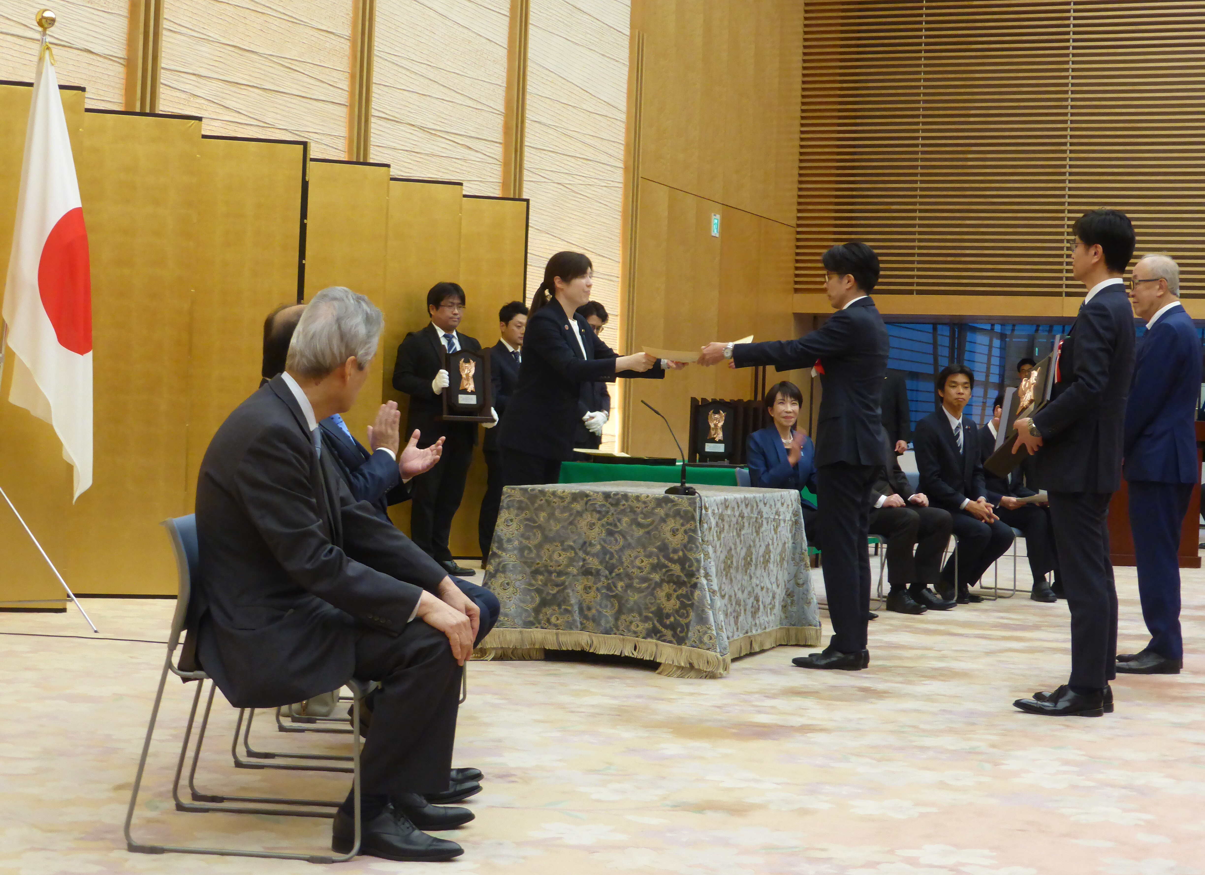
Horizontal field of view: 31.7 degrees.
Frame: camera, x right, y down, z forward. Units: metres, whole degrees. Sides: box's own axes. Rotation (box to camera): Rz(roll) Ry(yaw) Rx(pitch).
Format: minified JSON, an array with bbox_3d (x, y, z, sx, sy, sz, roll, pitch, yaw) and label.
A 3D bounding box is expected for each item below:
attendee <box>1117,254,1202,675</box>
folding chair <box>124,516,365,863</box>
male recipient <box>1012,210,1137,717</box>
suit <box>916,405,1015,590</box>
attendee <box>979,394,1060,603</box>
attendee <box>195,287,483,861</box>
[{"bbox_3d":[2.338,0.103,8.931,0.360,1.750,0.500,2,1,14],"label":"attendee"},{"bbox_3d":[-0.760,0.543,4.875,0.530,0.735,0.505,2,1,2],"label":"folding chair"},{"bbox_3d":[1.675,0.085,7.580,0.440,1.790,0.520,2,1,18],"label":"male recipient"},{"bbox_3d":[2.078,0.354,12.253,0.620,1.030,0.480,2,1,34],"label":"suit"},{"bbox_3d":[2.450,0.329,12.573,0.720,1.240,0.500,2,1,30],"label":"attendee"},{"bbox_3d":[-0.620,0.292,4.910,0.680,1.270,0.540,2,1,5],"label":"attendee"}]

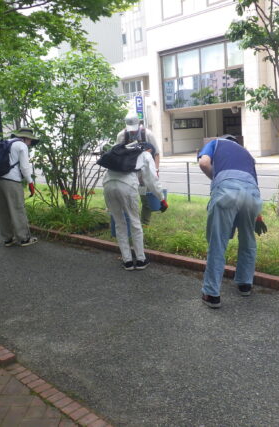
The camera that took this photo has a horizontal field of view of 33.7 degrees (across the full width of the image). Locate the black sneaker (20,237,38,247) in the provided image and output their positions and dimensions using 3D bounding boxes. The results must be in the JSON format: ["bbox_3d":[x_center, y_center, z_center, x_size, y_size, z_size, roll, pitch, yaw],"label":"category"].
[{"bbox_3d":[-1.547,0.388,6.431,0.275,0.100,0.100,-9,12,-29],"label":"black sneaker"}]

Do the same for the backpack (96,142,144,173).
[{"bbox_3d":[-0.211,-0.617,5.120,0.380,0.200,0.420,3,43,32],"label":"backpack"}]

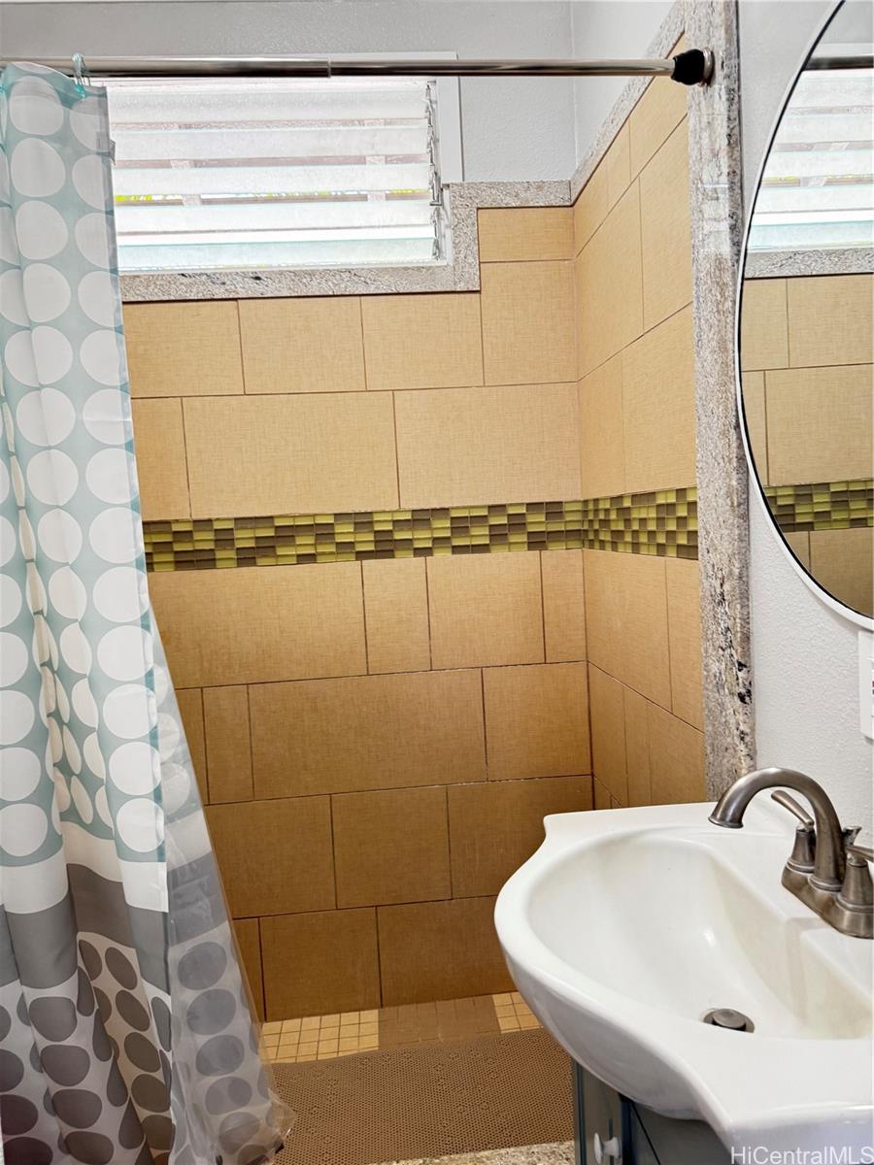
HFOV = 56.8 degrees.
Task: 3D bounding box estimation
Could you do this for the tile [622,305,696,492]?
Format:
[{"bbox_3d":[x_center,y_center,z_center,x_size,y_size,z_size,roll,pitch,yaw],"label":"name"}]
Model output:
[{"bbox_3d":[0.429,-0.332,1.558,0.015,0.304,0.381,-3,4,-5],"label":"tile"}]

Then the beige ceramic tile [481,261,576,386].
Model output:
[{"bbox_3d":[0.238,-0.669,2.087,0.241,0.305,0.010,-3,4,-5],"label":"beige ceramic tile"}]

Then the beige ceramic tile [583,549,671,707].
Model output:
[{"bbox_3d":[0.425,0.082,1.844,0.010,0.300,0.593,-3,4,-5],"label":"beige ceramic tile"}]

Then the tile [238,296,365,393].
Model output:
[{"bbox_3d":[-0.338,-0.601,2.046,0.303,0.234,0.015,-3,4,-5],"label":"tile"}]

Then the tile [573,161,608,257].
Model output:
[{"bbox_3d":[0.367,-0.885,1.924,0.010,0.130,0.303,-3,4,-5],"label":"tile"}]

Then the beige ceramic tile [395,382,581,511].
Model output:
[{"bbox_3d":[0.136,-0.356,2.102,0.478,0.304,0.015,-3,4,-5],"label":"beige ceramic tile"}]

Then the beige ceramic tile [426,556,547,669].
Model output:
[{"bbox_3d":[0.130,0.076,2.124,0.301,0.300,0.010,-3,4,-5],"label":"beige ceramic tile"}]

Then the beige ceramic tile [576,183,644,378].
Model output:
[{"bbox_3d":[0.385,-0.655,1.833,0.010,0.305,0.508,-3,4,-5],"label":"beige ceramic tile"}]

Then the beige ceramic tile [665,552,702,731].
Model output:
[{"bbox_3d":[0.460,0.107,1.484,0.010,0.300,0.149,-3,4,-5],"label":"beige ceramic tile"}]

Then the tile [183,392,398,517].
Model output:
[{"bbox_3d":[-0.367,-0.328,2.062,0.526,0.304,0.015,-3,4,-5],"label":"tile"}]

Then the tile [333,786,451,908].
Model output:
[{"bbox_3d":[-0.119,0.705,2.152,0.304,0.309,0.010,-3,4,-5],"label":"tile"}]

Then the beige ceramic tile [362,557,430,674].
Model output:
[{"bbox_3d":[-0.104,0.089,2.110,0.164,0.300,0.010,-3,4,-5],"label":"beige ceramic tile"}]

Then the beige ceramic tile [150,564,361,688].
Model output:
[{"bbox_3d":[-0.490,0.111,2.074,0.610,0.300,0.010,-3,4,-5],"label":"beige ceramic tile"}]

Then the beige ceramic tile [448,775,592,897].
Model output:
[{"bbox_3d":[0.230,0.684,2.175,0.392,0.310,0.010,-3,4,-5],"label":"beige ceramic tile"}]

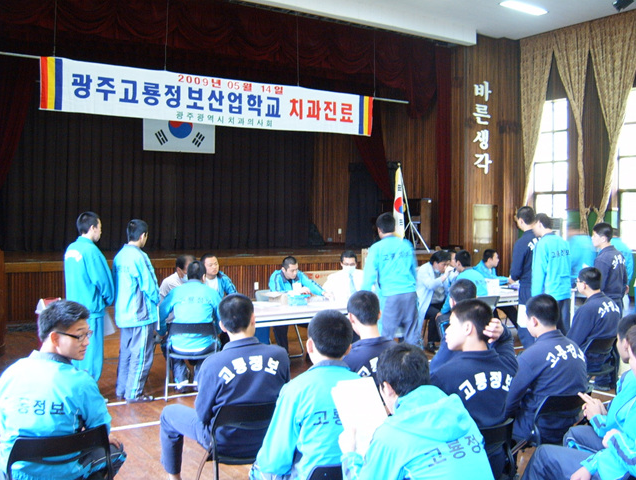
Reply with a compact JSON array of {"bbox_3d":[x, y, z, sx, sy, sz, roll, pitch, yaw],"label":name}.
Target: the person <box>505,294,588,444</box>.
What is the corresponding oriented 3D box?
[{"bbox_3d":[1.280,0.953,4.320,0.540,1.280,0.740,-1,2,-31],"label":"person"}]

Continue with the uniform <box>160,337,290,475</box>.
[{"bbox_3d":[-0.570,1.022,4.130,0.700,0.940,0.720,0,2,-12],"label":"uniform"}]

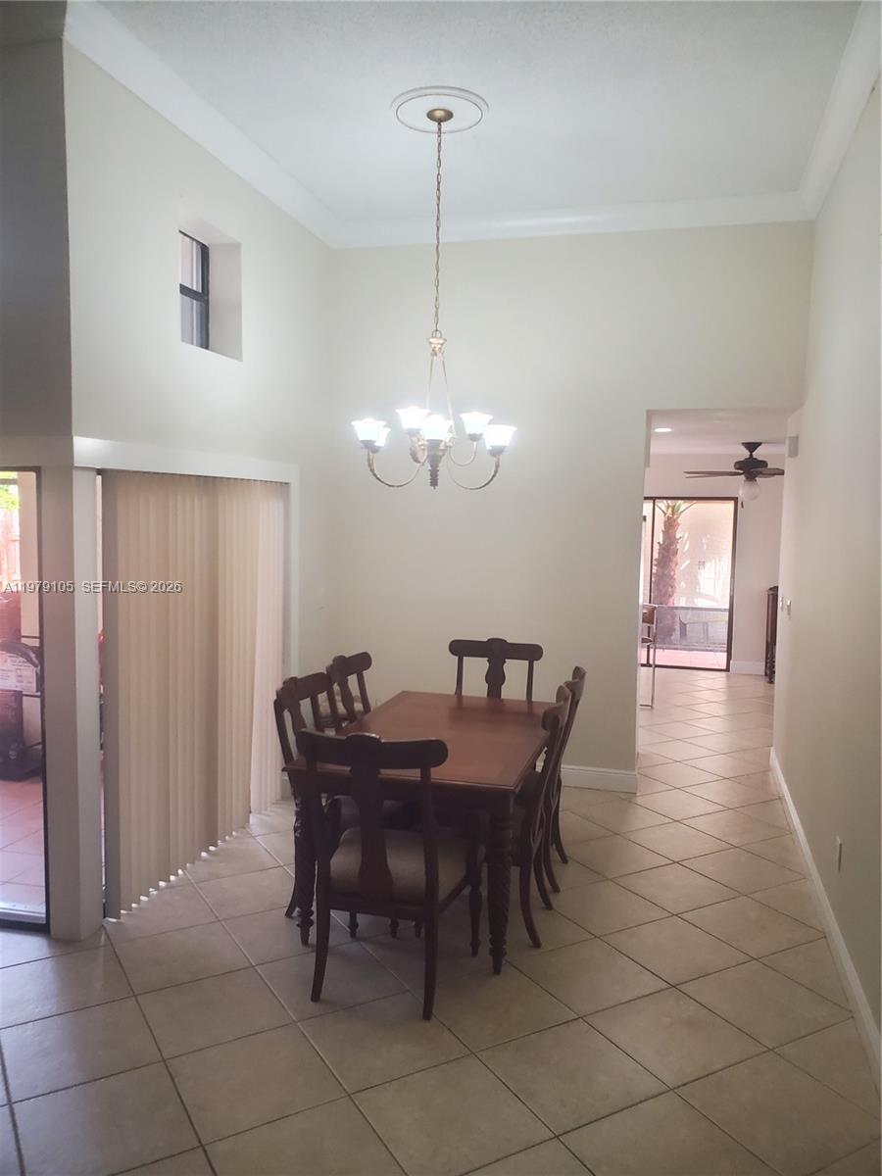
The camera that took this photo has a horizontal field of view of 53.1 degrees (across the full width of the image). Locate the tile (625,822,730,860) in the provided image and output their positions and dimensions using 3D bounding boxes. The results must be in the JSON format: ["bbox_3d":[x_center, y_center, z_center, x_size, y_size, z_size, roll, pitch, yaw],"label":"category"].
[{"bbox_3d":[1.317,1.413,4.925,0.449,0.010,0.449,-2,5,-30],"label":"tile"}]

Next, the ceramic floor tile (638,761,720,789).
[{"bbox_3d":[1.668,1.324,6.213,0.448,0.010,0.448,-2,5,-30],"label":"ceramic floor tile"}]

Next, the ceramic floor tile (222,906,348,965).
[{"bbox_3d":[-0.652,1.487,3.832,0.452,0.010,0.452,-2,6,-30],"label":"ceramic floor tile"}]

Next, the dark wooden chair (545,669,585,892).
[{"bbox_3d":[0.409,0.923,4.449,0.630,1.035,0.530,2,5,15],"label":"dark wooden chair"}]

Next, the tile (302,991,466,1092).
[{"bbox_3d":[-0.201,1.560,3.043,0.452,0.010,0.452,-2,6,-30],"label":"tile"}]

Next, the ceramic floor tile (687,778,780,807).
[{"bbox_3d":[1.895,1.361,5.818,0.448,0.010,0.448,-2,5,-30],"label":"ceramic floor tile"}]

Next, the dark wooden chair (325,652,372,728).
[{"bbox_3d":[-0.248,0.887,4.701,0.612,1.036,0.566,2,5,17],"label":"dark wooden chair"}]

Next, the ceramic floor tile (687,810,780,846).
[{"bbox_3d":[1.710,1.400,5.149,0.449,0.010,0.449,-2,5,-30],"label":"ceramic floor tile"}]

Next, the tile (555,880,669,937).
[{"bbox_3d":[0.761,1.484,4.122,0.448,0.010,0.448,-2,5,-30],"label":"tile"}]

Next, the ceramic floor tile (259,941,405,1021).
[{"bbox_3d":[-0.425,1.511,3.412,0.449,0.010,0.449,-2,5,-30],"label":"ceramic floor tile"}]

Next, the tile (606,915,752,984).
[{"bbox_3d":[0.988,1.520,3.727,0.448,0.010,0.448,-2,5,-30],"label":"tile"}]

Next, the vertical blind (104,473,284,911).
[{"bbox_3d":[-1.197,0.404,4.632,0.100,1.970,1.810,2,5,15],"label":"vertical blind"}]

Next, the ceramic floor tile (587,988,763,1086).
[{"bbox_3d":[0.818,1.569,3.105,0.448,0.010,0.448,-2,5,-30],"label":"ceramic floor tile"}]

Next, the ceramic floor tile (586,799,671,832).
[{"bbox_3d":[1.101,1.386,5.365,0.448,0.010,0.448,-2,5,-30],"label":"ceramic floor tile"}]

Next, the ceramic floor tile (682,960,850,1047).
[{"bbox_3d":[1.204,1.540,3.301,0.449,0.010,0.449,-2,5,-30],"label":"ceramic floor tile"}]

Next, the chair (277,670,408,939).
[{"bbox_3d":[-0.403,0.948,4.038,0.630,1.035,0.530,2,5,15],"label":"chair"}]

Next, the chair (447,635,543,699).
[{"bbox_3d":[0.272,0.858,5.153,0.566,1.036,0.612,2,5,13],"label":"chair"}]

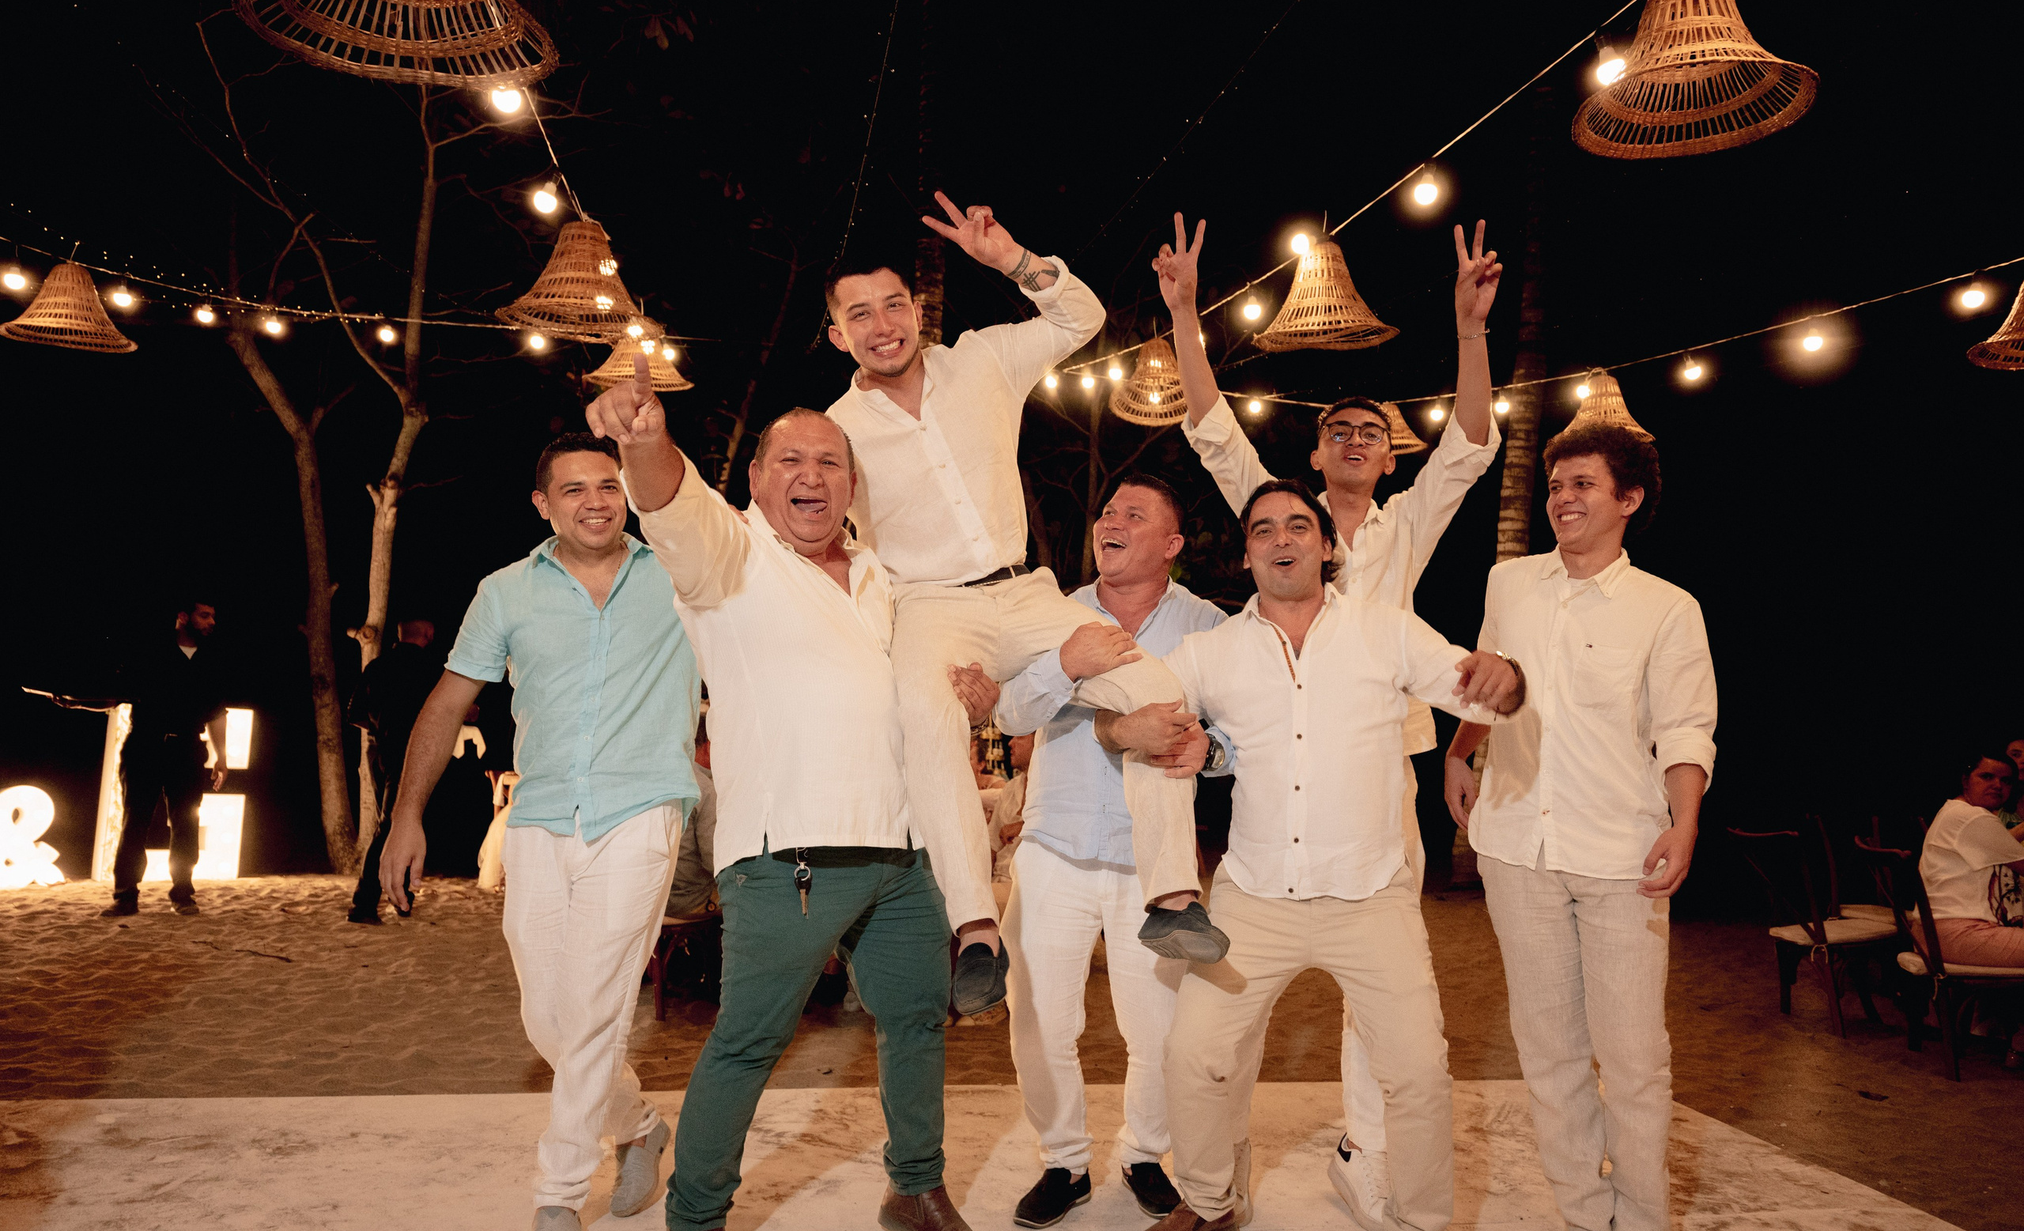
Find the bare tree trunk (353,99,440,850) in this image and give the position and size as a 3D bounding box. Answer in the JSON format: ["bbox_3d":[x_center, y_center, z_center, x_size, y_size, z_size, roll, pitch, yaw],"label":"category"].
[{"bbox_3d":[-4.212,-0.926,9.588,0.500,5.300,0.420,1,-4,0],"label":"bare tree trunk"}]

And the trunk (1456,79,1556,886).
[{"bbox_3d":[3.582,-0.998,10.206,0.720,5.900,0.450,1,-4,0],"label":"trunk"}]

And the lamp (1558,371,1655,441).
[{"bbox_3d":[2.903,-1.045,6.900,0.500,0.360,0.500,1,-4,0],"label":"lamp"}]

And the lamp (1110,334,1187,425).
[{"bbox_3d":[0.751,-1.228,7.211,0.500,0.380,0.500,1,-4,0],"label":"lamp"}]

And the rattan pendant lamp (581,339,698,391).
[{"bbox_3d":[-1.744,-1.246,6.587,0.500,0.360,0.500,1,-4,0],"label":"rattan pendant lamp"}]

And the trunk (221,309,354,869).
[{"bbox_3d":[-4.848,-0.152,9.529,0.900,3.720,0.500,1,-4,0],"label":"trunk"}]

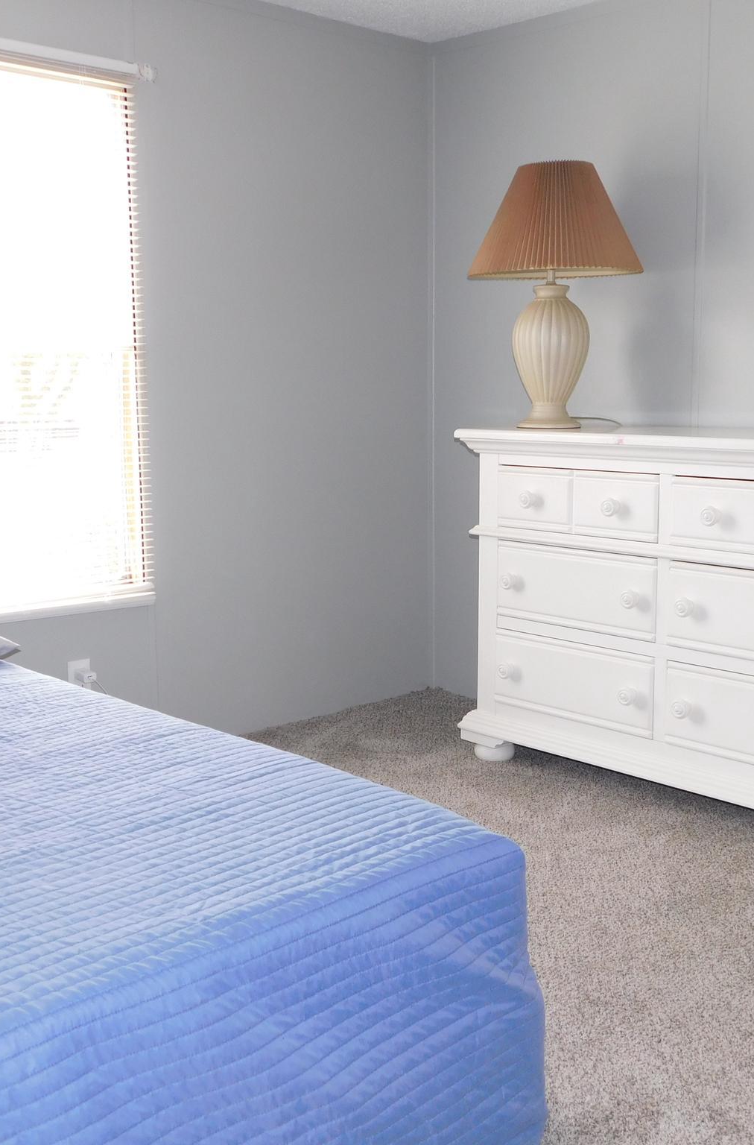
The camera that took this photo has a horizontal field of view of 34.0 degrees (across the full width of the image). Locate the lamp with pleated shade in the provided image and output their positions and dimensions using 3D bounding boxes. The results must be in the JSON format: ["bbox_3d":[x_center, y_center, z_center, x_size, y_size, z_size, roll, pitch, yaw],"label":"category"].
[{"bbox_3d":[0.476,-0.757,3.390,0.477,0.719,0.477,0,9,0],"label":"lamp with pleated shade"}]

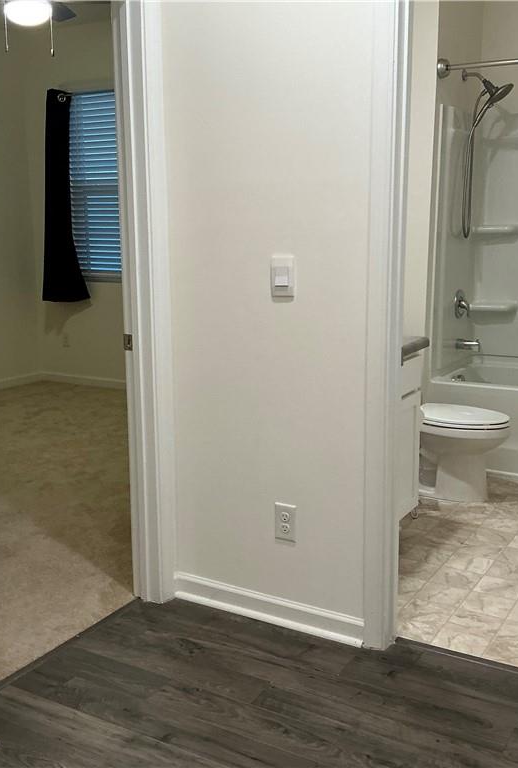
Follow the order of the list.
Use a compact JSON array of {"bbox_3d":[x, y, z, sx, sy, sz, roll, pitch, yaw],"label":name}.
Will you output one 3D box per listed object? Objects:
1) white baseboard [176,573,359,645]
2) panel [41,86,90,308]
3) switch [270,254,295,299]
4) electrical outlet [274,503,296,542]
[{"bbox_3d":[0.010,0.746,2.777,0.715,0.084,0.028,6,13,30],"label":"white baseboard"},{"bbox_3d":[-1.520,-1.425,6.342,0.457,1.592,0.120,6,13,30],"label":"panel"},{"bbox_3d":[0.072,-0.329,2.533,0.081,0.125,0.014,6,13,30],"label":"switch"},{"bbox_3d":[0.087,0.449,2.682,0.078,0.123,0.010,6,13,30],"label":"electrical outlet"}]

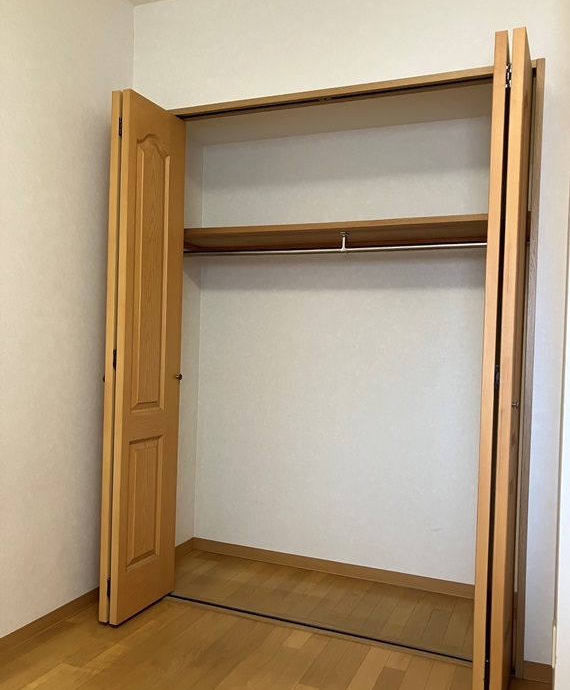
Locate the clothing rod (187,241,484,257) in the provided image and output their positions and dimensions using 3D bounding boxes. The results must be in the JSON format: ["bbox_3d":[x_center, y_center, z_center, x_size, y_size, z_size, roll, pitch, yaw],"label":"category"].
[{"bbox_3d":[0.255,-0.411,2.628,1.660,0.024,0.024,2,1,23],"label":"clothing rod"}]

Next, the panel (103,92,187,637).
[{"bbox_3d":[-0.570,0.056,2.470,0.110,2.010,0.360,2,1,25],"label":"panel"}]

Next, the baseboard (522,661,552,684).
[{"bbox_3d":[0.841,1.086,2.040,0.090,0.061,0.010,2,1,23],"label":"baseboard"}]

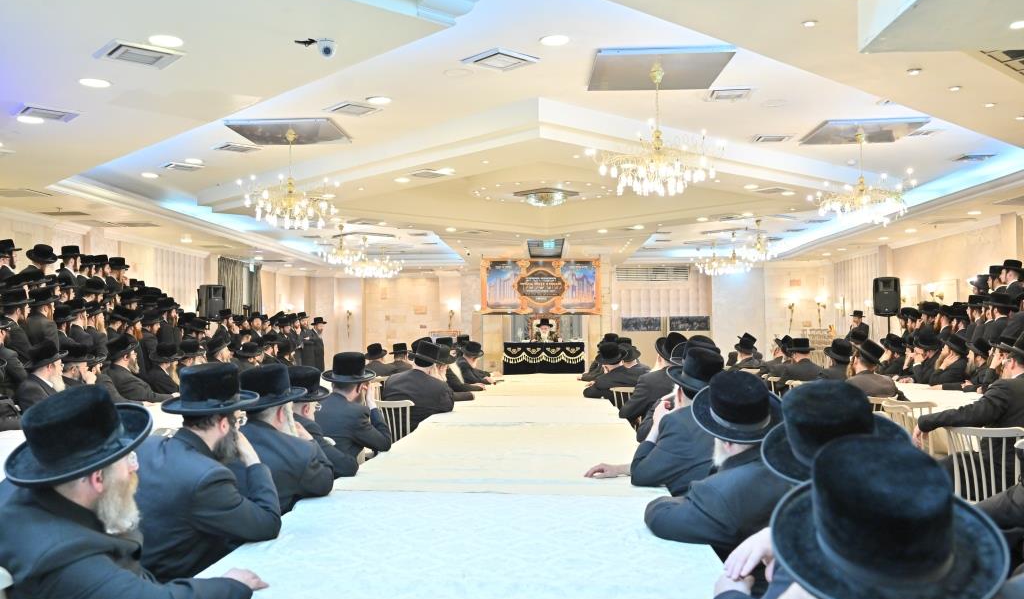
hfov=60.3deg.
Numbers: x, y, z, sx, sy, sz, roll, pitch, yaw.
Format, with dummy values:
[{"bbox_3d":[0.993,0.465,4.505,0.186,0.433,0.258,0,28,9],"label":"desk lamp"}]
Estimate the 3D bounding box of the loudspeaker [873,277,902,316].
[{"bbox_3d":[6.231,-0.050,14.652,0.430,0.660,0.380,-1,-2,23],"label":"loudspeaker"}]

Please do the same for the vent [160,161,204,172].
[{"bbox_3d":[-4.663,-1.889,12.471,0.480,0.060,0.480,2,-3,-41],"label":"vent"}]

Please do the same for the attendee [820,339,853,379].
[{"bbox_3d":[4.097,1.190,11.065,0.520,1.340,0.720,1,-2,-15],"label":"attendee"}]

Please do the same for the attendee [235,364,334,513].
[{"bbox_3d":[-1.111,0.952,4.050,0.780,1.340,0.570,1,-2,-35],"label":"attendee"}]

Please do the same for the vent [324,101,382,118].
[{"bbox_3d":[-1.544,-1.829,8.560,0.430,0.040,0.430,2,-2,-42],"label":"vent"}]

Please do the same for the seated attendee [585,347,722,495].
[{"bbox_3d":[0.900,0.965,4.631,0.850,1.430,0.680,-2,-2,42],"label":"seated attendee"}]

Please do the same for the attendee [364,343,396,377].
[{"bbox_3d":[-1.878,1.242,12.709,0.550,1.280,0.750,0,-2,10],"label":"attendee"}]

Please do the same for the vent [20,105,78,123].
[{"bbox_3d":[-4.234,-1.704,8.011,0.480,0.060,0.480,2,-3,-40],"label":"vent"}]

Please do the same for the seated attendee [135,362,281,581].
[{"bbox_3d":[-1.070,0.932,3.257,0.580,1.380,0.760,-2,-3,43],"label":"seated attendee"}]

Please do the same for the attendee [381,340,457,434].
[{"bbox_3d":[-0.840,1.092,8.325,0.600,1.400,0.800,-1,-3,32],"label":"attendee"}]

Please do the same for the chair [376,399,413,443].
[{"bbox_3d":[-0.909,1.293,7.459,0.450,0.880,0.520,-1,-2,22],"label":"chair"}]

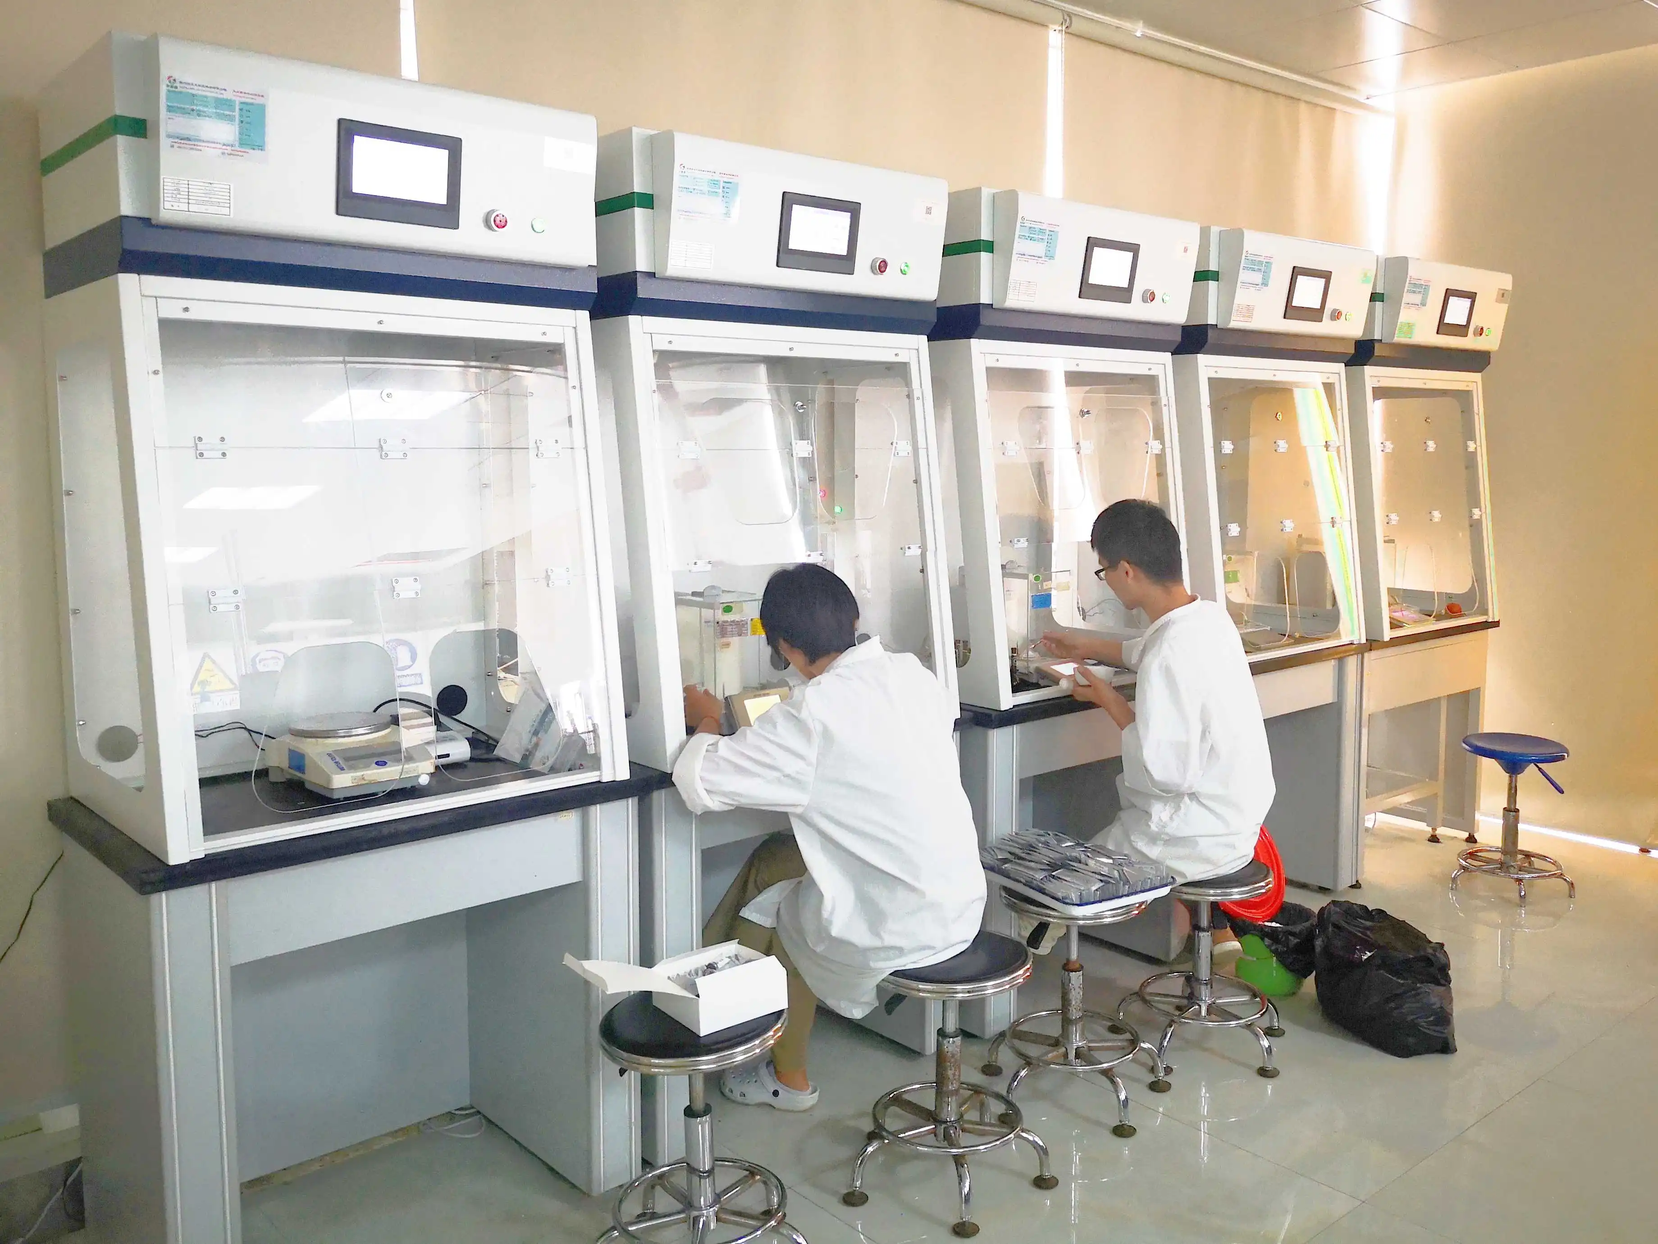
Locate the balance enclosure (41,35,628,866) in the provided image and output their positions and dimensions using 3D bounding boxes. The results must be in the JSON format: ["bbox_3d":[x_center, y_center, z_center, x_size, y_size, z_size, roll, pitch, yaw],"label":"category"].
[{"bbox_3d":[-0.875,-0.295,2.341,0.797,1.217,0.597,-7,10,-40],"label":"balance enclosure"}]

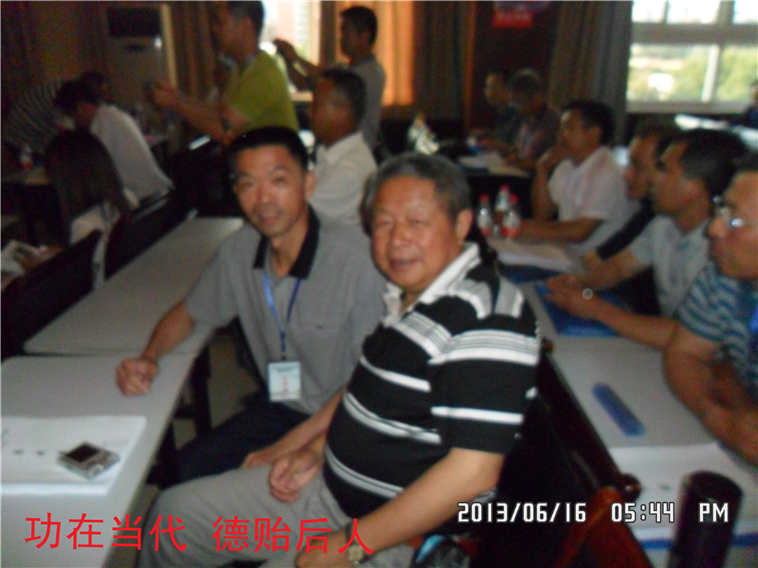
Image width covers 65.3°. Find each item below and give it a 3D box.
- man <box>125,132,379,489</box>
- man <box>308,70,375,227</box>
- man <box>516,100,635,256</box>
[{"bbox_3d":[-0.230,0.256,1.578,0.700,1.300,0.560,-21,30,-41],"label":"man"},{"bbox_3d":[-0.270,-0.048,2.232,0.650,1.360,0.500,0,22,0],"label":"man"},{"bbox_3d":[0.900,-0.162,2.639,0.650,1.260,0.500,-3,23,-7],"label":"man"}]

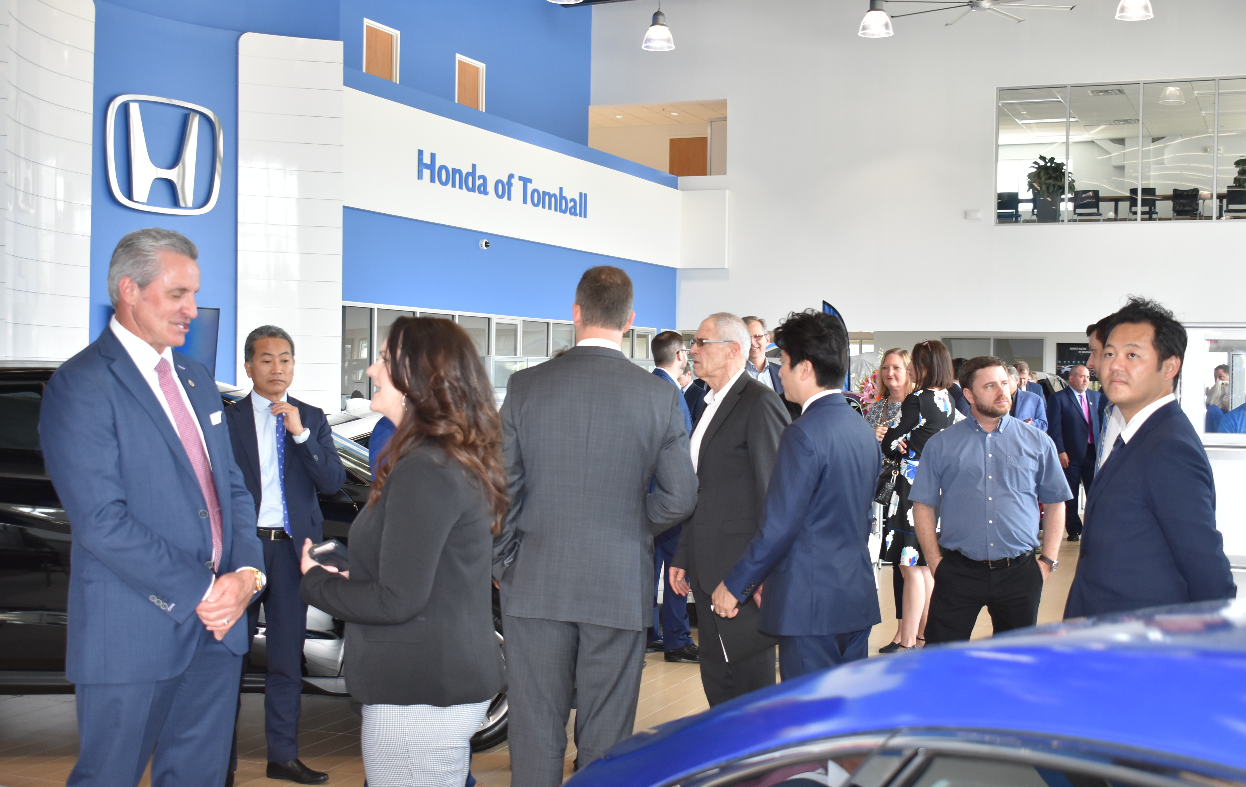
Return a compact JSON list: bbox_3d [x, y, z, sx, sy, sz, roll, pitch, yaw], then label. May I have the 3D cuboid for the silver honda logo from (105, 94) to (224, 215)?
[{"bbox_3d":[-4.822,-2.517,16.800,0.120,1.200,1.430,1,1,40],"label":"silver honda logo"}]

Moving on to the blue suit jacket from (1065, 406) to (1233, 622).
[{"bbox_3d":[1.210,0.369,3.650,0.310,0.700,0.450,0,1,-31],"label":"blue suit jacket"}]

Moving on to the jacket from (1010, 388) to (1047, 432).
[{"bbox_3d":[3.727,0.335,15.000,0.520,0.760,0.360,1,1,30],"label":"jacket"}]

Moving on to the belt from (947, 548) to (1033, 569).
[{"bbox_3d":[1.331,0.598,5.800,0.360,0.080,0.270,1,1,9],"label":"belt"}]

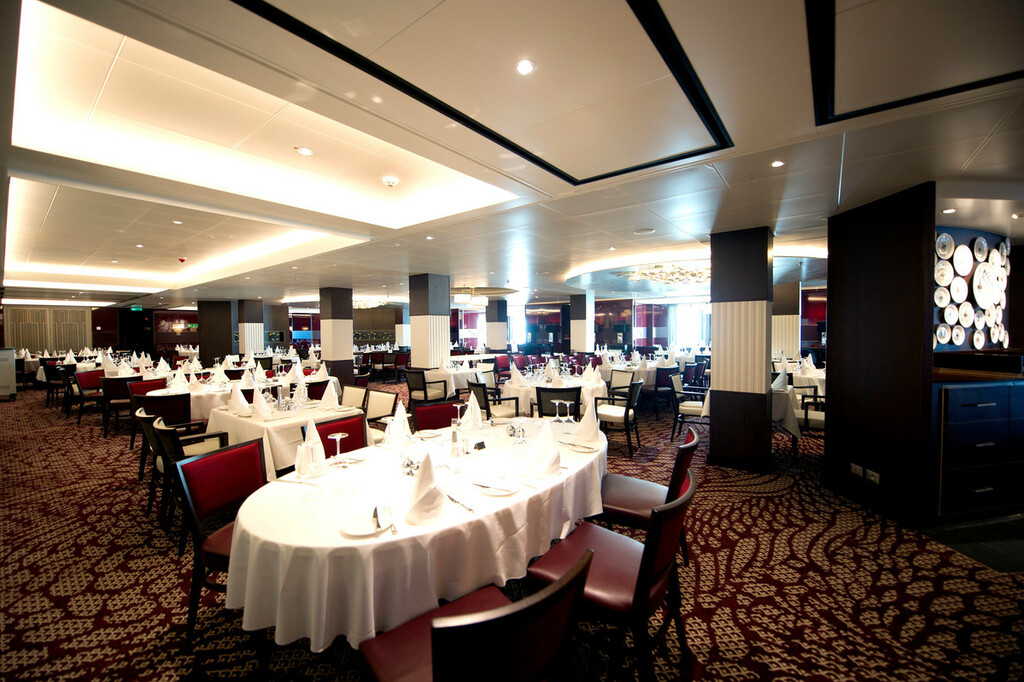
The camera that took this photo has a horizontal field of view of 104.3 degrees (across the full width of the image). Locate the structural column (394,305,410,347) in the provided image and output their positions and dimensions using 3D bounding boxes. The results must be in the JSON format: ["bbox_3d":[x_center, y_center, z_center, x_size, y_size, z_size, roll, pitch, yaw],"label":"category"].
[{"bbox_3d":[-4.724,-0.228,17.463,0.509,2.438,0.509,1,2,38],"label":"structural column"}]

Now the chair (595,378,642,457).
[{"bbox_3d":[1.262,0.892,4.850,0.550,0.831,0.560,0,2,27],"label":"chair"}]

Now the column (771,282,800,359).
[{"bbox_3d":[6.228,-0.065,9.062,0.513,2.462,0.513,1,2,39],"label":"column"}]

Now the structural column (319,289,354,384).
[{"bbox_3d":[-4.102,0.011,9.369,0.513,2.462,0.513,1,2,39],"label":"structural column"}]

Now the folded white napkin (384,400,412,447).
[{"bbox_3d":[-0.697,0.491,2.463,0.125,0.245,0.155,1,2,38],"label":"folded white napkin"}]

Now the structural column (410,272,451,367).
[{"bbox_3d":[-1.508,0.035,7.456,0.520,2.465,0.520,1,2,39],"label":"structural column"}]

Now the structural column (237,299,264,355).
[{"bbox_3d":[-8.237,-0.042,12.620,0.513,2.462,0.513,1,2,39],"label":"structural column"}]

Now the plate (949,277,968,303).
[{"bbox_3d":[4.442,-0.505,3.950,0.263,0.263,0.030,-1,2,-16],"label":"plate"}]

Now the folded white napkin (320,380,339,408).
[{"bbox_3d":[-1.715,0.492,3.750,0.165,0.245,0.150,1,2,39],"label":"folded white napkin"}]

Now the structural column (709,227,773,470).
[{"bbox_3d":[2.461,0.086,4.271,0.509,2.438,0.509,1,2,38],"label":"structural column"}]

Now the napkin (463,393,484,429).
[{"bbox_3d":[-0.272,0.481,2.783,0.120,0.245,0.145,1,2,38],"label":"napkin"}]

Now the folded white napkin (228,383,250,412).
[{"bbox_3d":[-2.352,0.482,3.433,0.125,0.235,0.170,1,2,38],"label":"folded white napkin"}]

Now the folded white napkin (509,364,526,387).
[{"bbox_3d":[0.085,0.433,5.100,0.190,0.260,0.170,1,2,39],"label":"folded white napkin"}]

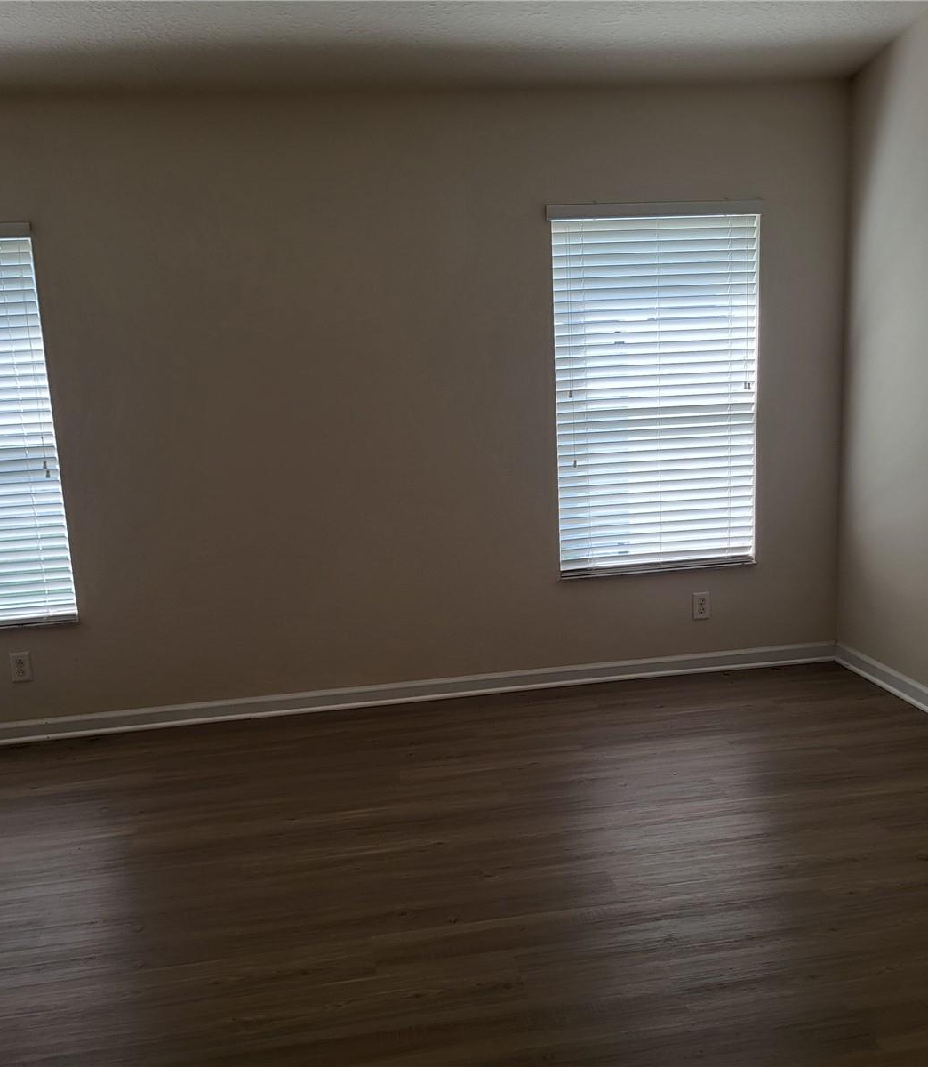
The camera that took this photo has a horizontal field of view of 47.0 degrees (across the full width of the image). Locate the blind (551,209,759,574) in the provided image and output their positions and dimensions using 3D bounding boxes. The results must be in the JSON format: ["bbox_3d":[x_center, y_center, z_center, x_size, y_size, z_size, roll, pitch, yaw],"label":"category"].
[{"bbox_3d":[0.807,-0.590,4.469,0.875,1.514,0.095,-4,11,-9],"label":"blind"}]

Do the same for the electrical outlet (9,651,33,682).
[{"bbox_3d":[-1.738,0.528,4.188,0.075,0.118,0.014,-4,11,-9],"label":"electrical outlet"}]

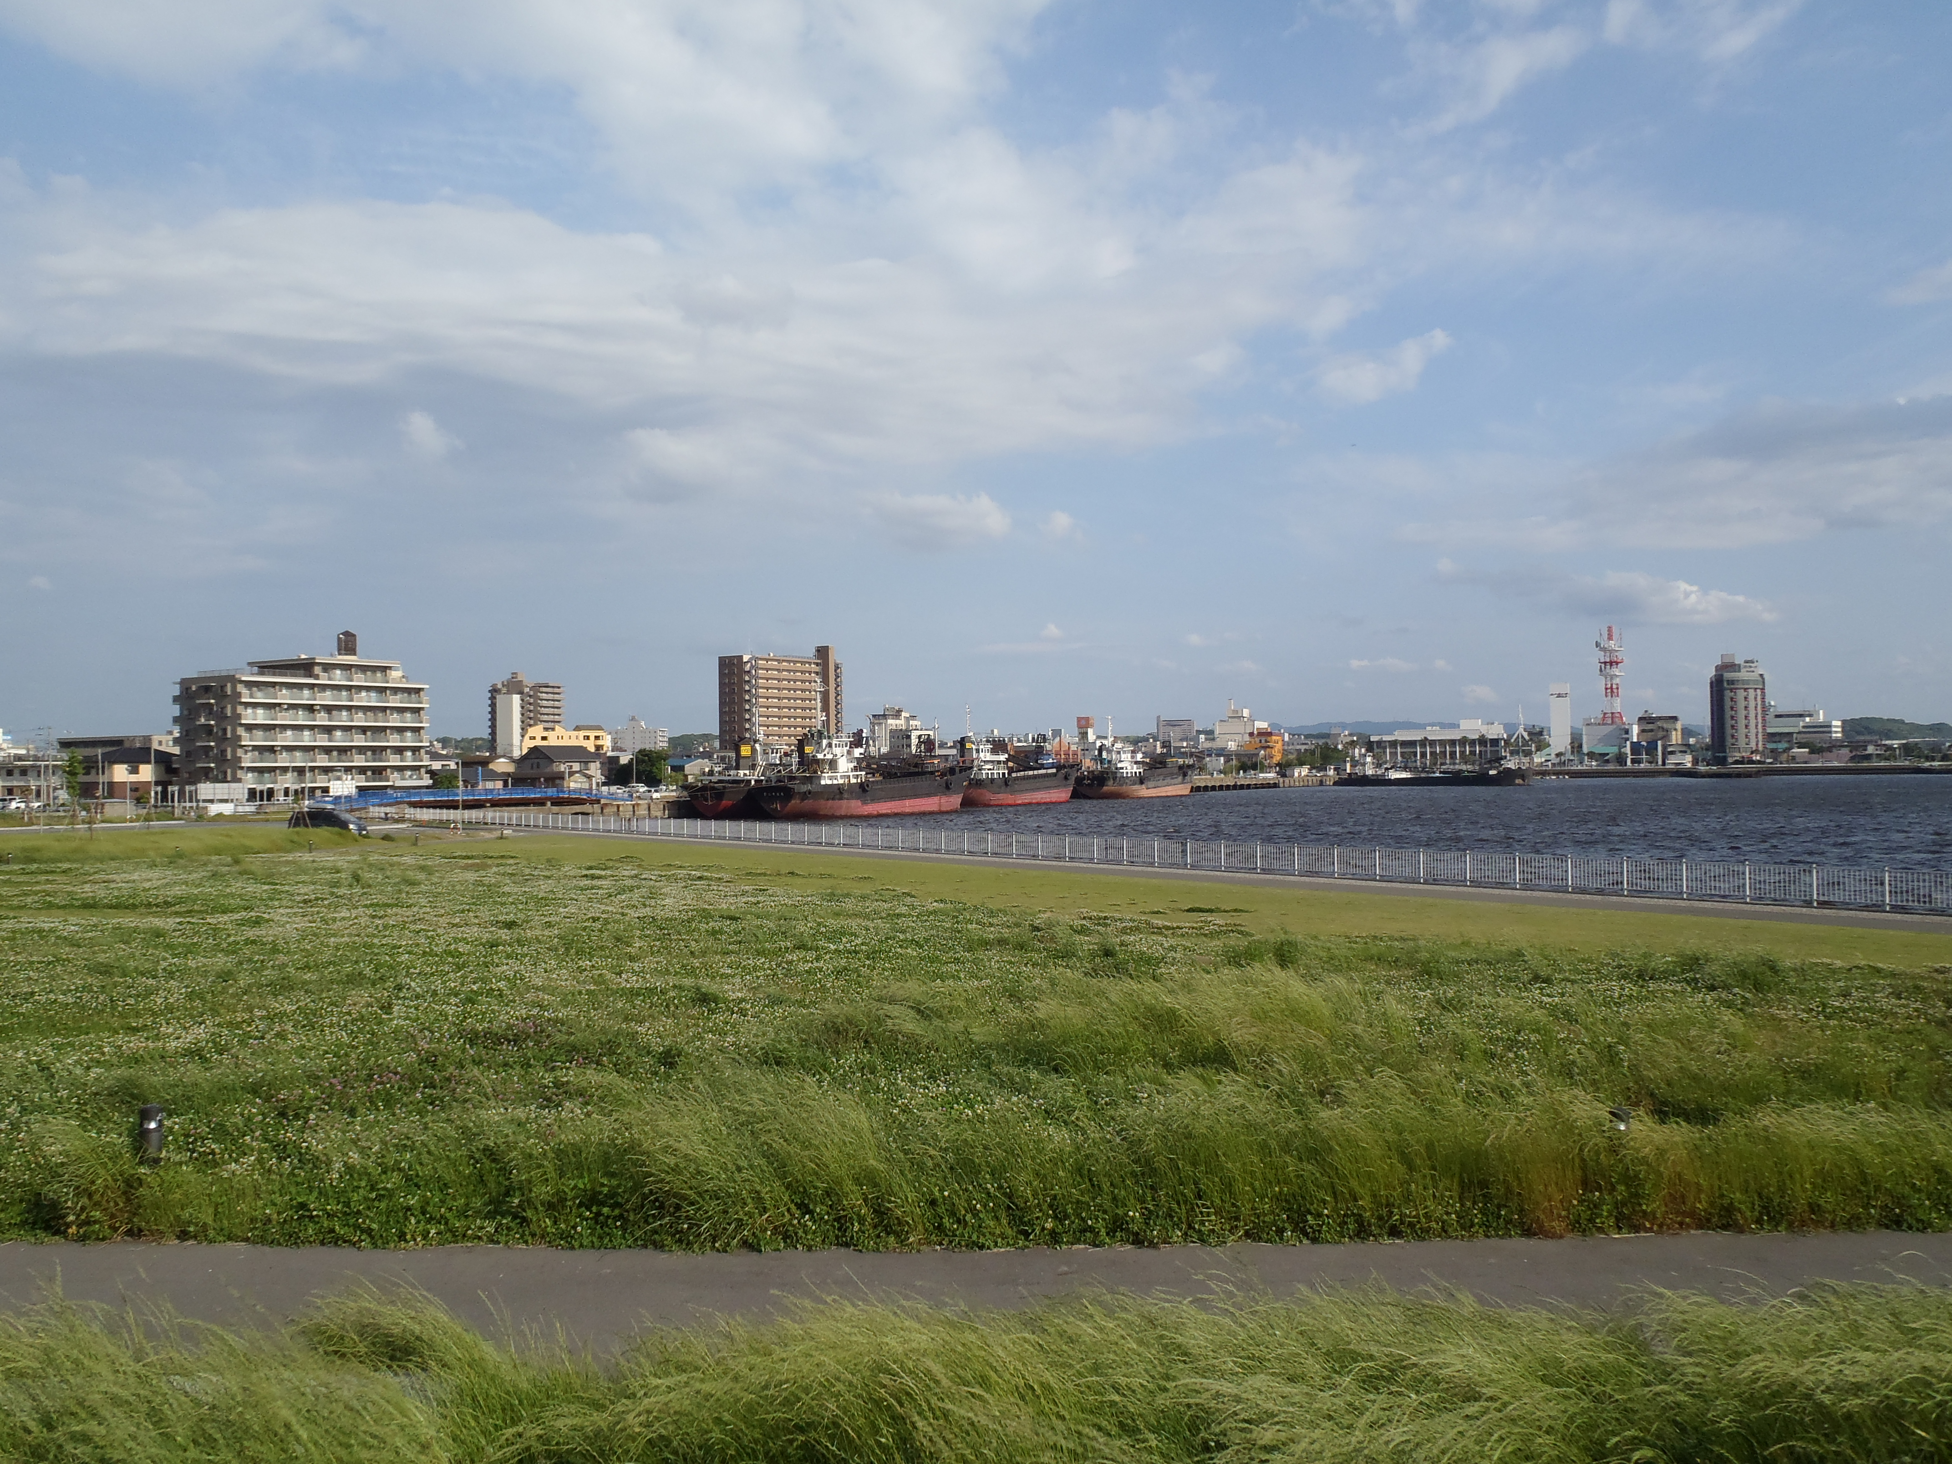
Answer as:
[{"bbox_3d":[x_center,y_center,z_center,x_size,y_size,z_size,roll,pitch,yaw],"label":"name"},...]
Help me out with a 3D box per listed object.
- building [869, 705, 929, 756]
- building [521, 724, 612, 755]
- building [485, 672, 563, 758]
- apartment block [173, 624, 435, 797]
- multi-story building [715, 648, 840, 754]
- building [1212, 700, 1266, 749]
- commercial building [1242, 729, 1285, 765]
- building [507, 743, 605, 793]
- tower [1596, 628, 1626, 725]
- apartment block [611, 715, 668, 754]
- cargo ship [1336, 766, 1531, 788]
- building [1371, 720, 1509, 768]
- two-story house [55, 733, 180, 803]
[{"bbox_3d":[-25.460,4.920,561.960,18.500,25.690,16.000,-2,-2,36],"label":"building"},{"bbox_3d":[-118.150,6.560,454.990,25.000,17.500,14.000,0,-1,-7],"label":"building"},{"bbox_3d":[-181.120,-0.300,637.010,20.000,43.740,22.000,-2,-2,36],"label":"building"},{"bbox_3d":[-97.780,-2.280,230.060,16.000,25.000,30.000,-1,-1,33],"label":"apartment block"},{"bbox_3d":[-62.040,-5.760,506.580,18.500,43.200,41.000,-1,-1,33],"label":"multi-story building"},{"bbox_3d":[108.630,2.210,650.080,16.000,29.500,17.000,-1,-1,33],"label":"building"},{"bbox_3d":[95.160,7.340,522.220,11.000,15.810,10.000,-2,-2,36],"label":"commercial building"},{"bbox_3d":[-73.060,7.120,275.710,12.000,9.180,10.500,-2,-2,36],"label":"building"},{"bbox_3d":[270.970,-24.120,675.660,9.600,42.370,9.600,-2,-2,36],"label":"tower"},{"bbox_3d":[-190.690,8.630,899.990,38.000,34.200,11.000,-1,-1,33],"label":"apartment block"},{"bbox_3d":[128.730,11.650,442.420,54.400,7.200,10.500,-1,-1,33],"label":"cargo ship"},{"bbox_3d":[182.820,6.550,621.810,49.000,19.730,28.000,-1,-1,21],"label":"building"},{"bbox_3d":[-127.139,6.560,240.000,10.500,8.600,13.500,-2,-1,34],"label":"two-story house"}]

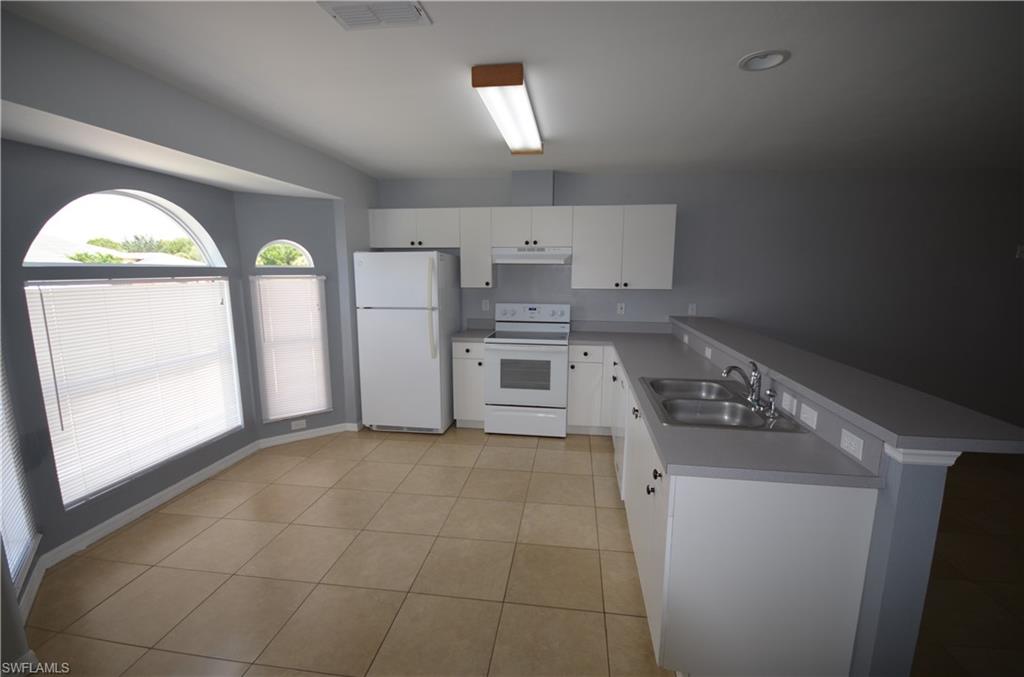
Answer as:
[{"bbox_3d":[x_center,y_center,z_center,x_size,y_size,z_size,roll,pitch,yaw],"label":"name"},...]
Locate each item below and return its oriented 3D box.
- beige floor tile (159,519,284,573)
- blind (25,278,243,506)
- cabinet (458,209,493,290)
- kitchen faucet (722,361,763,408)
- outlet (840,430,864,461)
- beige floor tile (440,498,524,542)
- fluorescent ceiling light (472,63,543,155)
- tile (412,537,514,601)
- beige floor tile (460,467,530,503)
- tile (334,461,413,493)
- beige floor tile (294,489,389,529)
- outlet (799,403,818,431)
[{"bbox_3d":[-1.598,1.163,2.405,0.457,0.010,0.437,1,9,8],"label":"beige floor tile"},{"bbox_3d":[-2.337,0.224,2.845,0.050,1.233,1.280,1,9,8],"label":"blind"},{"bbox_3d":[-0.325,-0.909,4.380,0.316,0.775,0.328,1,8,9],"label":"cabinet"},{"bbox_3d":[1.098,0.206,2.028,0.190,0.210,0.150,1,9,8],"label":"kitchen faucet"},{"bbox_3d":[1.120,0.350,1.401,0.012,0.071,0.110,1,9,8],"label":"outlet"},{"bbox_3d":[-0.169,1.131,2.663,0.462,0.010,0.445,1,9,8],"label":"beige floor tile"},{"bbox_3d":[0.025,-1.407,2.732,0.258,0.110,1.191,1,8,9],"label":"fluorescent ceiling light"},{"bbox_3d":[-0.233,1.183,2.204,0.457,0.010,0.437,1,9,8],"label":"tile"},{"bbox_3d":[-0.104,1.067,3.114,0.457,0.010,0.457,1,8,8],"label":"beige floor tile"},{"bbox_3d":[-1.029,1.046,3.231,0.462,0.010,0.445,1,9,8],"label":"tile"},{"bbox_3d":[-1.080,1.102,2.763,0.457,0.010,0.437,1,9,8],"label":"beige floor tile"},{"bbox_3d":[1.114,0.297,1.598,0.010,0.072,0.116,1,8,9],"label":"outlet"}]

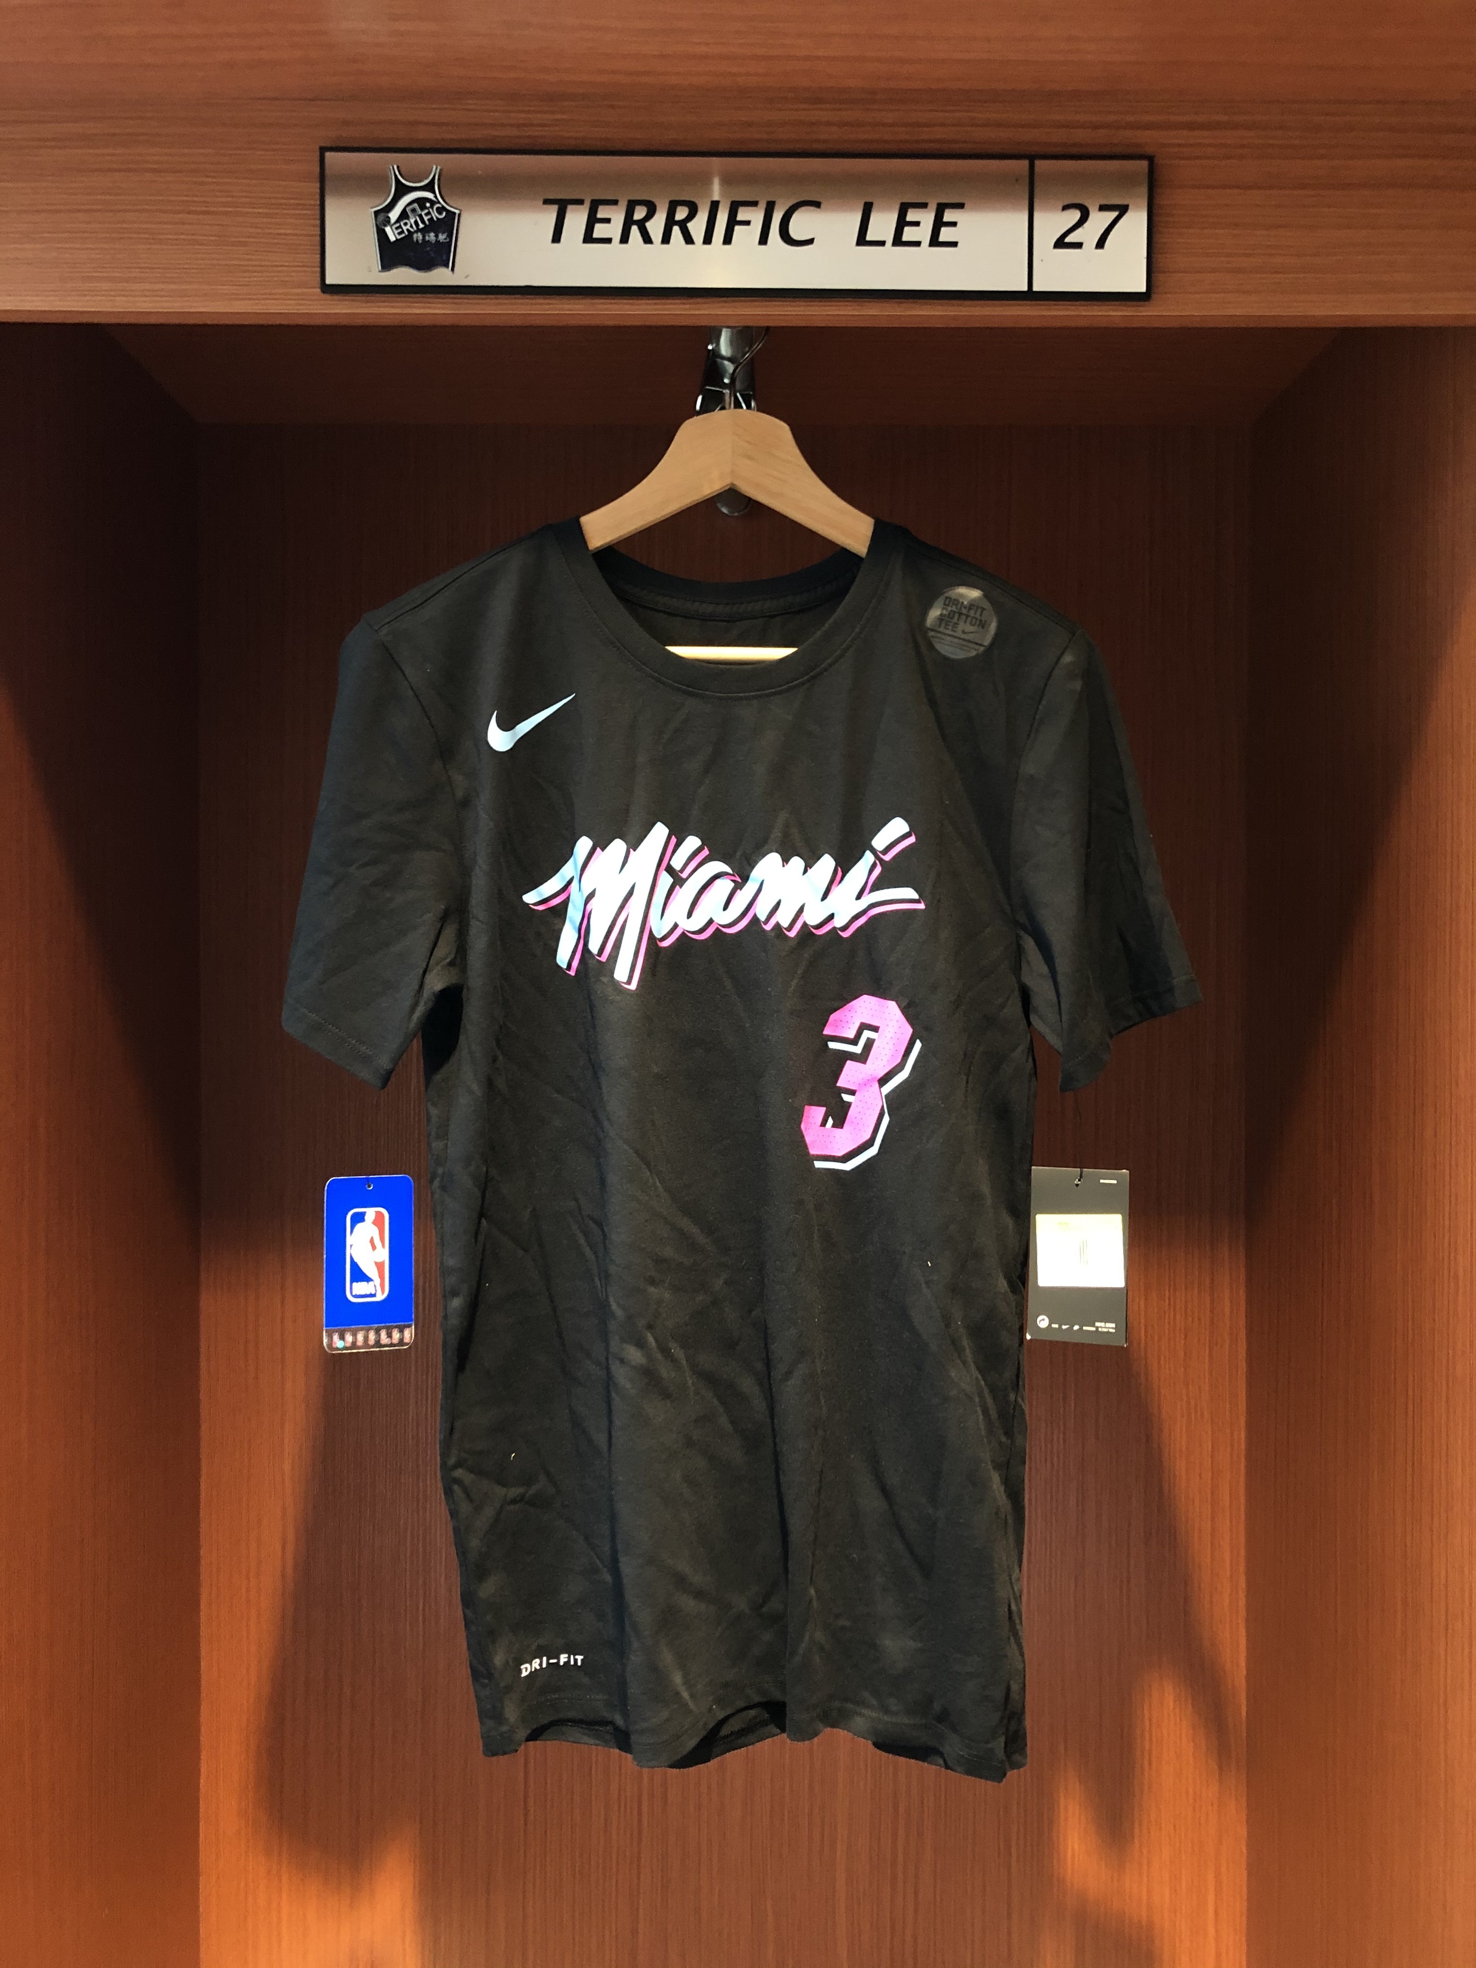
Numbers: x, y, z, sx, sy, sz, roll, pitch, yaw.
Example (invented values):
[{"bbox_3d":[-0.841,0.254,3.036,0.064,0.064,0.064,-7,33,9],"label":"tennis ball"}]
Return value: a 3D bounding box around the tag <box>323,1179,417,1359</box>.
[{"bbox_3d":[-0.217,0.165,0.940,0.053,0.103,0.003,0,0,-9],"label":"tag"}]

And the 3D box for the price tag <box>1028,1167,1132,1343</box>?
[{"bbox_3d":[0.202,0.161,0.940,0.058,0.103,0.003,1,0,9],"label":"price tag"}]

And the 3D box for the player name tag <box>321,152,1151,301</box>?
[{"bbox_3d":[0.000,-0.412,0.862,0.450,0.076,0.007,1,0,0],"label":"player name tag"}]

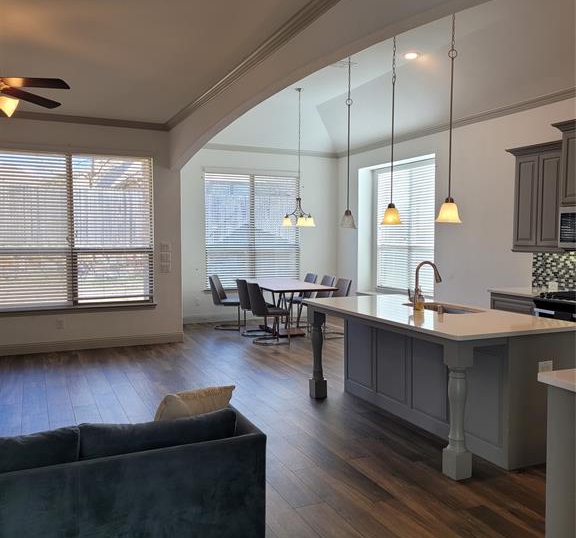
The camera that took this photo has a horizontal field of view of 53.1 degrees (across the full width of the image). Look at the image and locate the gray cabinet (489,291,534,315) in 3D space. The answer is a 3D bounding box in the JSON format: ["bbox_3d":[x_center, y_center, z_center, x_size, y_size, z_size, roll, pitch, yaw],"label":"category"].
[{"bbox_3d":[2.730,0.706,6.473,0.610,0.890,0.610,-1,4,-25],"label":"gray cabinet"}]

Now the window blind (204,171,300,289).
[{"bbox_3d":[-0.607,-0.684,10.334,1.800,2.030,0.070,-1,4,-25],"label":"window blind"}]

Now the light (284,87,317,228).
[{"bbox_3d":[0.164,-1.669,8.809,0.520,2.080,0.520,0,3,0],"label":"light"}]

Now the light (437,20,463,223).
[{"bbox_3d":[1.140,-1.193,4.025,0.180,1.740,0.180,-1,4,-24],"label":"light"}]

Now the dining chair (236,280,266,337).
[{"bbox_3d":[-0.492,0.575,8.983,0.570,0.860,0.460,-1,3,-11],"label":"dining chair"}]

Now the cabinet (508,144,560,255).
[{"bbox_3d":[2.821,-0.772,6.308,0.370,1.140,0.740,-1,4,-24],"label":"cabinet"}]

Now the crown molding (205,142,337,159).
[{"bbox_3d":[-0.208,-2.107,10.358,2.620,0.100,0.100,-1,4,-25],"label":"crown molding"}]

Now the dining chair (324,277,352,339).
[{"bbox_3d":[0.642,0.596,8.644,0.570,0.860,0.460,-1,3,-17],"label":"dining chair"}]

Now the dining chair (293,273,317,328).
[{"bbox_3d":[0.220,0.523,9.769,0.540,0.865,0.460,-1,3,-20],"label":"dining chair"}]

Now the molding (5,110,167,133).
[{"bbox_3d":[-2.565,-1.926,7.487,2.080,0.100,0.100,-1,4,-25],"label":"molding"}]

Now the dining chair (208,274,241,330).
[{"bbox_3d":[-0.959,0.542,9.396,0.540,0.865,0.460,0,3,2],"label":"dining chair"}]

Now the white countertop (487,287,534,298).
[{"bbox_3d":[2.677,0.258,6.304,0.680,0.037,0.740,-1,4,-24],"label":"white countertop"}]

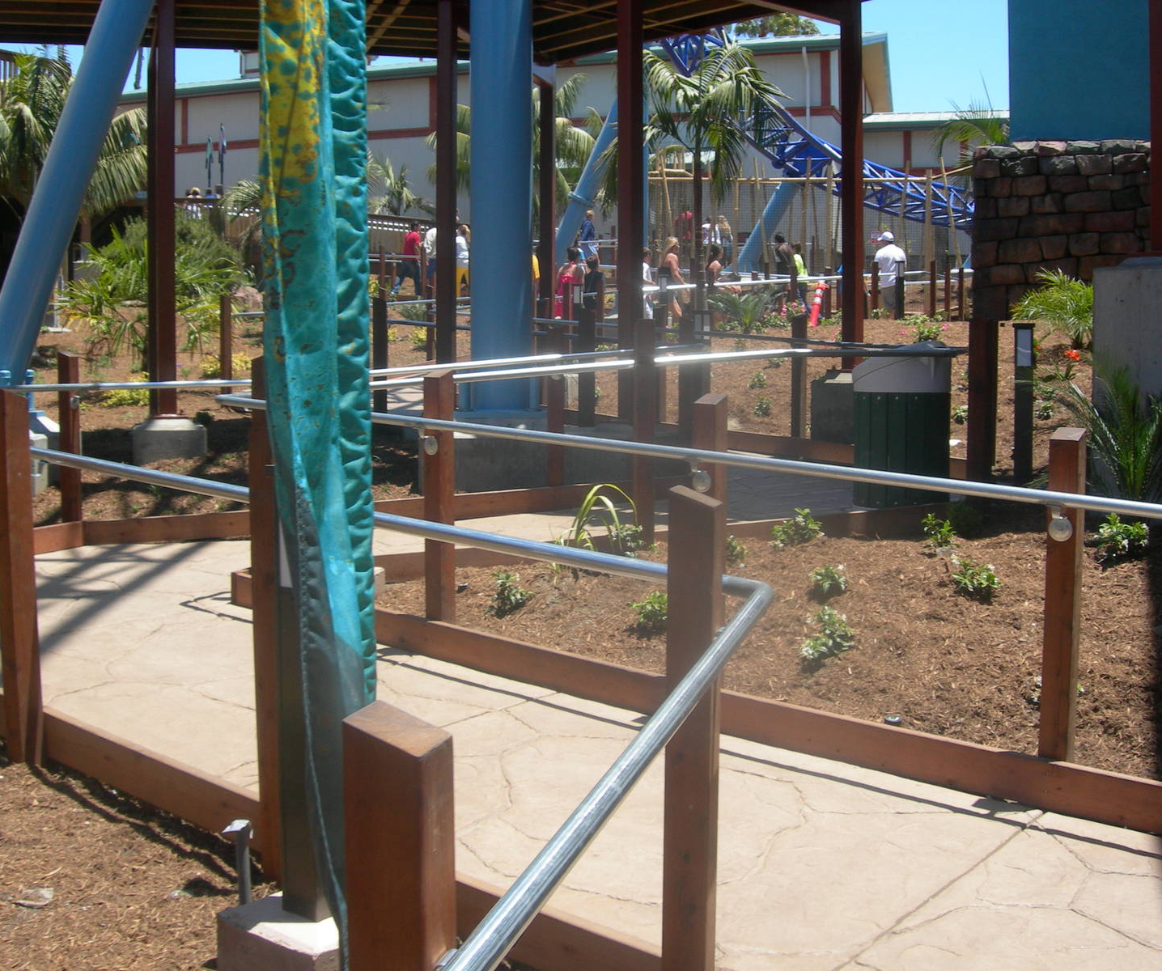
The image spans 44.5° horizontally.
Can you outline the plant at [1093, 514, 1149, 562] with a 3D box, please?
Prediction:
[{"bbox_3d":[2.597,0.248,6.829,0.250,0.210,0.240,2,5,21],"label":"plant"}]

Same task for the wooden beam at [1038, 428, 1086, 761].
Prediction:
[{"bbox_3d":[1.501,0.350,4.430,0.092,1.018,0.092,3,5,32],"label":"wooden beam"}]

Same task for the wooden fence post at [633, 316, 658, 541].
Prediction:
[{"bbox_3d":[0.318,-0.253,7.030,0.092,1.131,0.092,-1,5,-17],"label":"wooden fence post"}]

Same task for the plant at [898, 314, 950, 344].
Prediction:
[{"bbox_3d":[3.408,-1.534,14.088,0.460,0.330,0.420,2,4,13],"label":"plant"}]

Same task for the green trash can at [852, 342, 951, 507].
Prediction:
[{"bbox_3d":[1.875,-0.366,8.300,0.575,0.950,0.575,3,5,34],"label":"green trash can"}]

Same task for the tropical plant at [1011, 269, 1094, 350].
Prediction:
[{"bbox_3d":[4.958,-1.801,14.500,1.100,0.820,1.000,0,5,0],"label":"tropical plant"}]

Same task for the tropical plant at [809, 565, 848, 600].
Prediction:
[{"bbox_3d":[1.119,0.432,6.420,0.178,0.150,0.170,0,4,0],"label":"tropical plant"}]

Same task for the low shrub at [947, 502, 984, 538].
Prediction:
[{"bbox_3d":[1.974,0.172,7.282,0.180,0.170,0.180,2,4,15],"label":"low shrub"}]

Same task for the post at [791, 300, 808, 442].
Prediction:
[{"bbox_3d":[1.752,-0.876,11.400,0.092,1.030,0.092,4,6,41],"label":"post"}]

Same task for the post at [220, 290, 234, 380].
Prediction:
[{"bbox_3d":[-3.229,-1.246,12.960,0.100,1.060,0.100,-3,5,-37],"label":"post"}]

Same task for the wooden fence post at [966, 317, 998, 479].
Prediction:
[{"bbox_3d":[2.189,-0.374,7.739,0.105,1.100,0.115,-2,5,-26],"label":"wooden fence post"}]

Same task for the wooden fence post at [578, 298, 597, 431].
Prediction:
[{"bbox_3d":[0.052,-0.990,11.500,0.098,1.050,0.098,4,6,43],"label":"wooden fence post"}]

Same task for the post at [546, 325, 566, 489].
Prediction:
[{"bbox_3d":[-0.155,-0.493,8.960,0.098,1.060,0.098,0,4,-7],"label":"post"}]

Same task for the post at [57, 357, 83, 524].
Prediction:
[{"bbox_3d":[-2.944,-0.269,8.200,0.092,0.975,0.092,2,5,21],"label":"post"}]

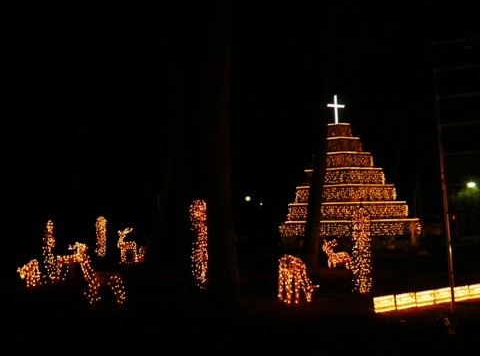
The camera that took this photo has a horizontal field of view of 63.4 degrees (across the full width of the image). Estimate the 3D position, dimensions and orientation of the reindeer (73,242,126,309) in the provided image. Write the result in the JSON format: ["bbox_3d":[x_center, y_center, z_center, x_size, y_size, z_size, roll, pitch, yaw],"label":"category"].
[{"bbox_3d":[-2.532,1.785,7.075,0.950,1.223,0.380,-1,-6,-6],"label":"reindeer"}]

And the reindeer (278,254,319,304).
[{"bbox_3d":[1.066,1.876,7.188,0.900,0.907,0.360,-6,-8,41],"label":"reindeer"}]

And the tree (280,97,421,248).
[{"bbox_3d":[5.364,-0.388,19.900,6.800,7.750,5.300,-1,-6,-3],"label":"tree"}]

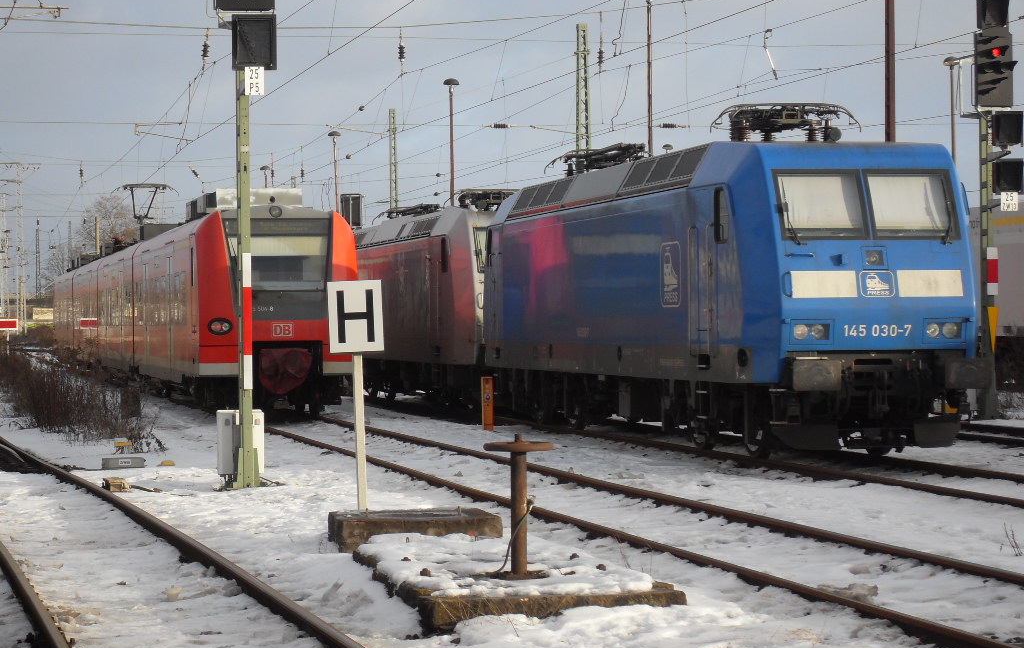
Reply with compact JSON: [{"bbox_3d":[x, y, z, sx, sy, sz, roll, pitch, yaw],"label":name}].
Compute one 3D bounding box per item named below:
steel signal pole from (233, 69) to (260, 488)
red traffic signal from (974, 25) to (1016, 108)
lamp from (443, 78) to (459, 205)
[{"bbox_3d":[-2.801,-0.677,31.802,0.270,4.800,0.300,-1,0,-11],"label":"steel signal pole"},{"bbox_3d":[8.454,-4.463,52.700,0.640,1.360,0.480,-1,0,-11],"label":"red traffic signal"},{"bbox_3d":[-2.118,-3.530,109.393,0.580,10.720,0.580,-1,0,-11],"label":"lamp"}]

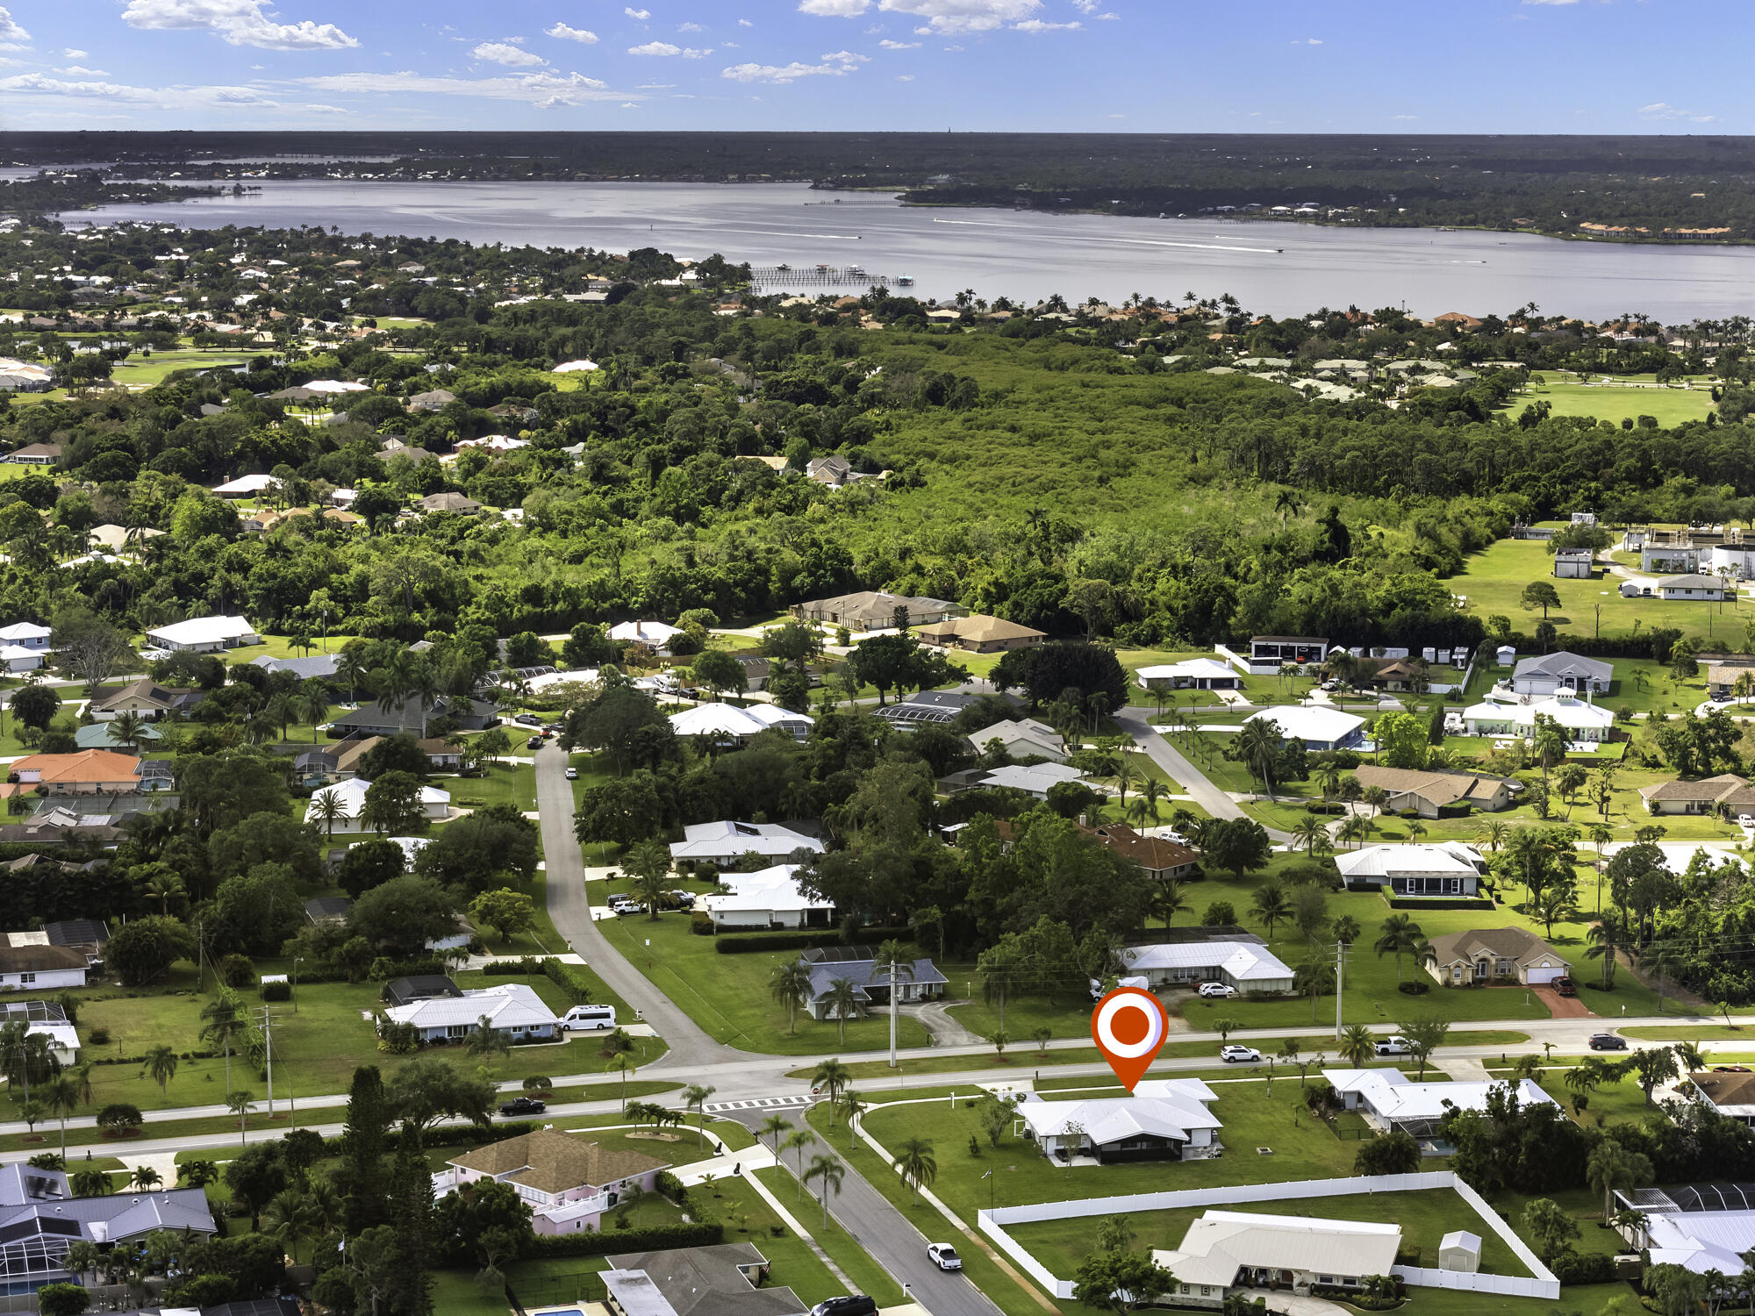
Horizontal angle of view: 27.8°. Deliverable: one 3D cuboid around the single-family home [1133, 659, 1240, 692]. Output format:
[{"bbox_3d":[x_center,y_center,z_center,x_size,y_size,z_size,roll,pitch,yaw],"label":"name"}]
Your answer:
[{"bbox_3d":[63.597,2.717,730.109,20.356,4.900,16.159,0,9,-4],"label":"single-family home"}]

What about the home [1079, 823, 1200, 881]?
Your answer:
[{"bbox_3d":[39.029,29.663,551.463,14.722,5.600,24.773,-8,12,-44],"label":"home"}]

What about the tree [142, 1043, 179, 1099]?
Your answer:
[{"bbox_3d":[-83.870,48.210,414.550,4.100,6.600,4.100,0,9,0],"label":"tree"}]

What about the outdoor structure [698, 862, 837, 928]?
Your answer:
[{"bbox_3d":[-16.160,33.730,514.440,18.010,5.300,24.600,-1,9,-6],"label":"outdoor structure"}]

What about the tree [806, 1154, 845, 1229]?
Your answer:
[{"bbox_3d":[-5.400,55.100,365.990,4.100,8.100,4.100,0,9,0],"label":"tree"}]

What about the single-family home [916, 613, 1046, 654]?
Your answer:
[{"bbox_3d":[23.060,-5.880,783.718,19.342,5.500,21.933,-7,11,-38],"label":"single-family home"}]

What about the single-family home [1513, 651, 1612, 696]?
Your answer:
[{"bbox_3d":[141.383,2.179,730.065,19.725,6.300,24.953,2,9,12],"label":"single-family home"}]

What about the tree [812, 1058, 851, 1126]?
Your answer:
[{"bbox_3d":[-5.138,50.180,409.293,4.500,7.888,4.500,0,9,0],"label":"tree"}]

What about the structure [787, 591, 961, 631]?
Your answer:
[{"bbox_3d":[-0.270,-12.040,808.550,29.500,6.700,29.500,-7,11,-37],"label":"structure"}]

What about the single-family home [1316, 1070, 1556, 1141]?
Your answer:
[{"bbox_3d":[66.038,50.893,416.146,23.657,4.700,20.306,-1,9,-6],"label":"single-family home"}]

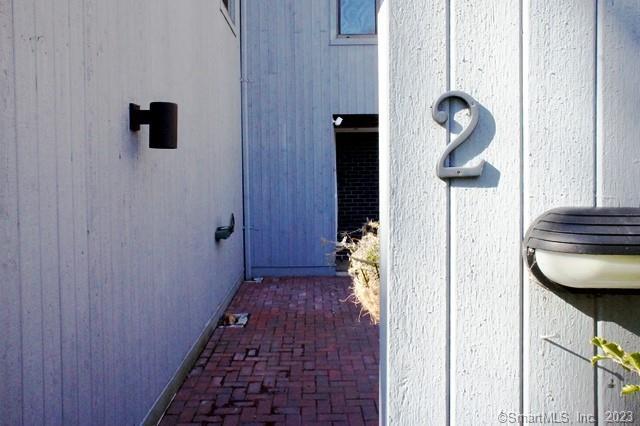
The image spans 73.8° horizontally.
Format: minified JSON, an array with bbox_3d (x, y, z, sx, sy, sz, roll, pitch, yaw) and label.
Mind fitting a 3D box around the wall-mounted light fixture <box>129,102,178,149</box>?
[{"bbox_3d":[-0.958,-0.505,2.490,0.244,0.250,0.153,0,4,-1],"label":"wall-mounted light fixture"}]

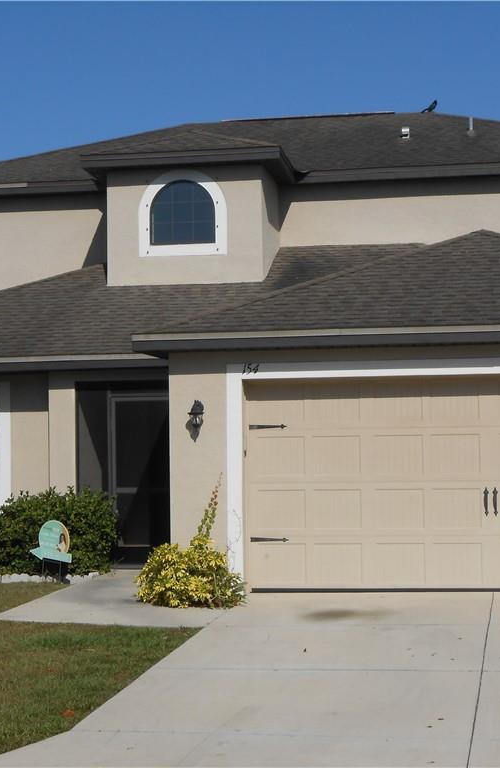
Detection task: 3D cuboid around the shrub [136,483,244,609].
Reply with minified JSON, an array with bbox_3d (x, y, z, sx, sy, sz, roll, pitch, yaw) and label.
[{"bbox_3d":[-0.576,1.519,13.857,1.000,1.110,0.980,-1,-3,9],"label":"shrub"}]

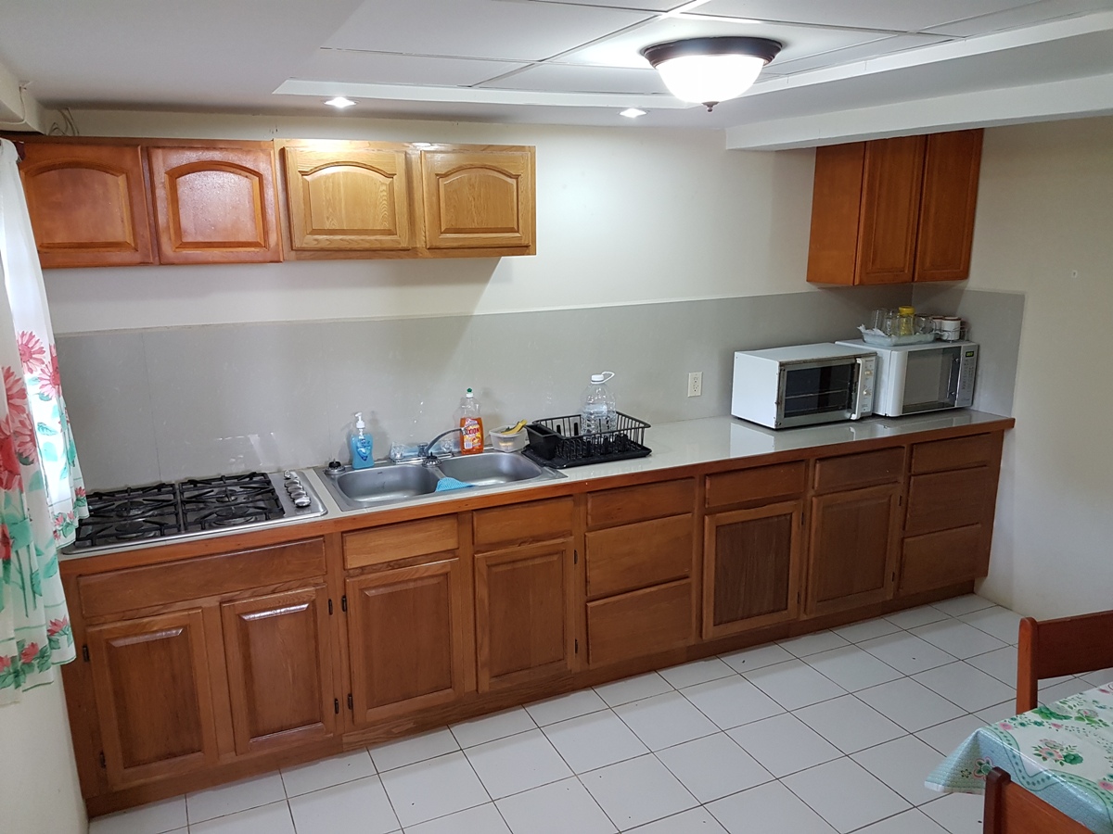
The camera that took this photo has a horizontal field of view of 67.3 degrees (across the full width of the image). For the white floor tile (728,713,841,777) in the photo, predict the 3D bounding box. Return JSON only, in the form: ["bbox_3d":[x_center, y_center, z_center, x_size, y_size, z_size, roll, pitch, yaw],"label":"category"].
[{"bbox_3d":[0.819,1.180,3.010,0.302,0.010,0.302,-6,14,-24],"label":"white floor tile"}]

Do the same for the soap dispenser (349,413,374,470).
[{"bbox_3d":[-0.743,0.088,3.191,0.079,0.207,0.045,-5,13,-21],"label":"soap dispenser"}]

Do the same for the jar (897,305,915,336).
[{"bbox_3d":[1.730,-0.465,4.130,0.078,0.168,0.078,-1,13,0],"label":"jar"}]

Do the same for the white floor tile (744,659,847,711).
[{"bbox_3d":[0.965,1.083,3.381,0.300,0.010,0.300,-6,14,-24],"label":"white floor tile"}]

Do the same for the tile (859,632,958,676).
[{"bbox_3d":[1.517,1.025,3.624,0.300,0.010,0.300,-6,14,-24],"label":"tile"}]

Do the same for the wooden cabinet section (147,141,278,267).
[{"bbox_3d":[-1.132,-0.695,2.781,0.363,0.351,0.300,-6,14,-23],"label":"wooden cabinet section"}]

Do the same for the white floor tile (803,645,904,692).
[{"bbox_3d":[1.248,1.062,3.525,0.302,0.010,0.302,-6,14,-24],"label":"white floor tile"}]

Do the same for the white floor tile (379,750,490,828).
[{"bbox_3d":[-0.405,1.226,2.767,0.298,0.010,0.298,-6,14,-24],"label":"white floor tile"}]

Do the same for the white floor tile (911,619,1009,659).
[{"bbox_3d":[1.787,0.987,3.728,0.298,0.010,0.298,-6,14,-24],"label":"white floor tile"}]

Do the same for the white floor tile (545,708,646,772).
[{"bbox_3d":[0.136,1.172,3.018,0.300,0.010,0.300,-6,14,-24],"label":"white floor tile"}]

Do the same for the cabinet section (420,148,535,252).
[{"bbox_3d":[-0.339,-0.805,3.122,0.398,0.330,0.300,-6,14,-23],"label":"cabinet section"}]

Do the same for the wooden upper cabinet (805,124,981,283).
[{"bbox_3d":[1.607,-1.037,3.986,0.721,0.771,0.330,-6,14,-24],"label":"wooden upper cabinet"}]

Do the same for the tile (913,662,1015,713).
[{"bbox_3d":[1.635,1.076,3.338,0.298,0.010,0.298,-6,14,-24],"label":"tile"}]

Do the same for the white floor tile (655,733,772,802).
[{"bbox_3d":[0.543,1.210,2.887,0.302,0.010,0.302,-6,14,-24],"label":"white floor tile"}]

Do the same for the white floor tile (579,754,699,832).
[{"bbox_3d":[0.267,1.224,2.742,0.298,0.010,0.298,-6,14,-24],"label":"white floor tile"}]

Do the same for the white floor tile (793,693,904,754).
[{"bbox_3d":[1.097,1.151,3.133,0.302,0.010,0.302,-6,14,-24],"label":"white floor tile"}]

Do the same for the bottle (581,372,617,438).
[{"bbox_3d":[0.174,-0.042,3.435,0.146,0.284,0.146,0,13,0],"label":"bottle"}]

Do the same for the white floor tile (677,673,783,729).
[{"bbox_3d":[0.691,1.120,3.281,0.302,0.010,0.302,-6,14,-24],"label":"white floor tile"}]

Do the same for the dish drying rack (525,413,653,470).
[{"bbox_3d":[0.112,0.086,3.363,0.440,0.122,0.315,-7,14,-26],"label":"dish drying rack"}]

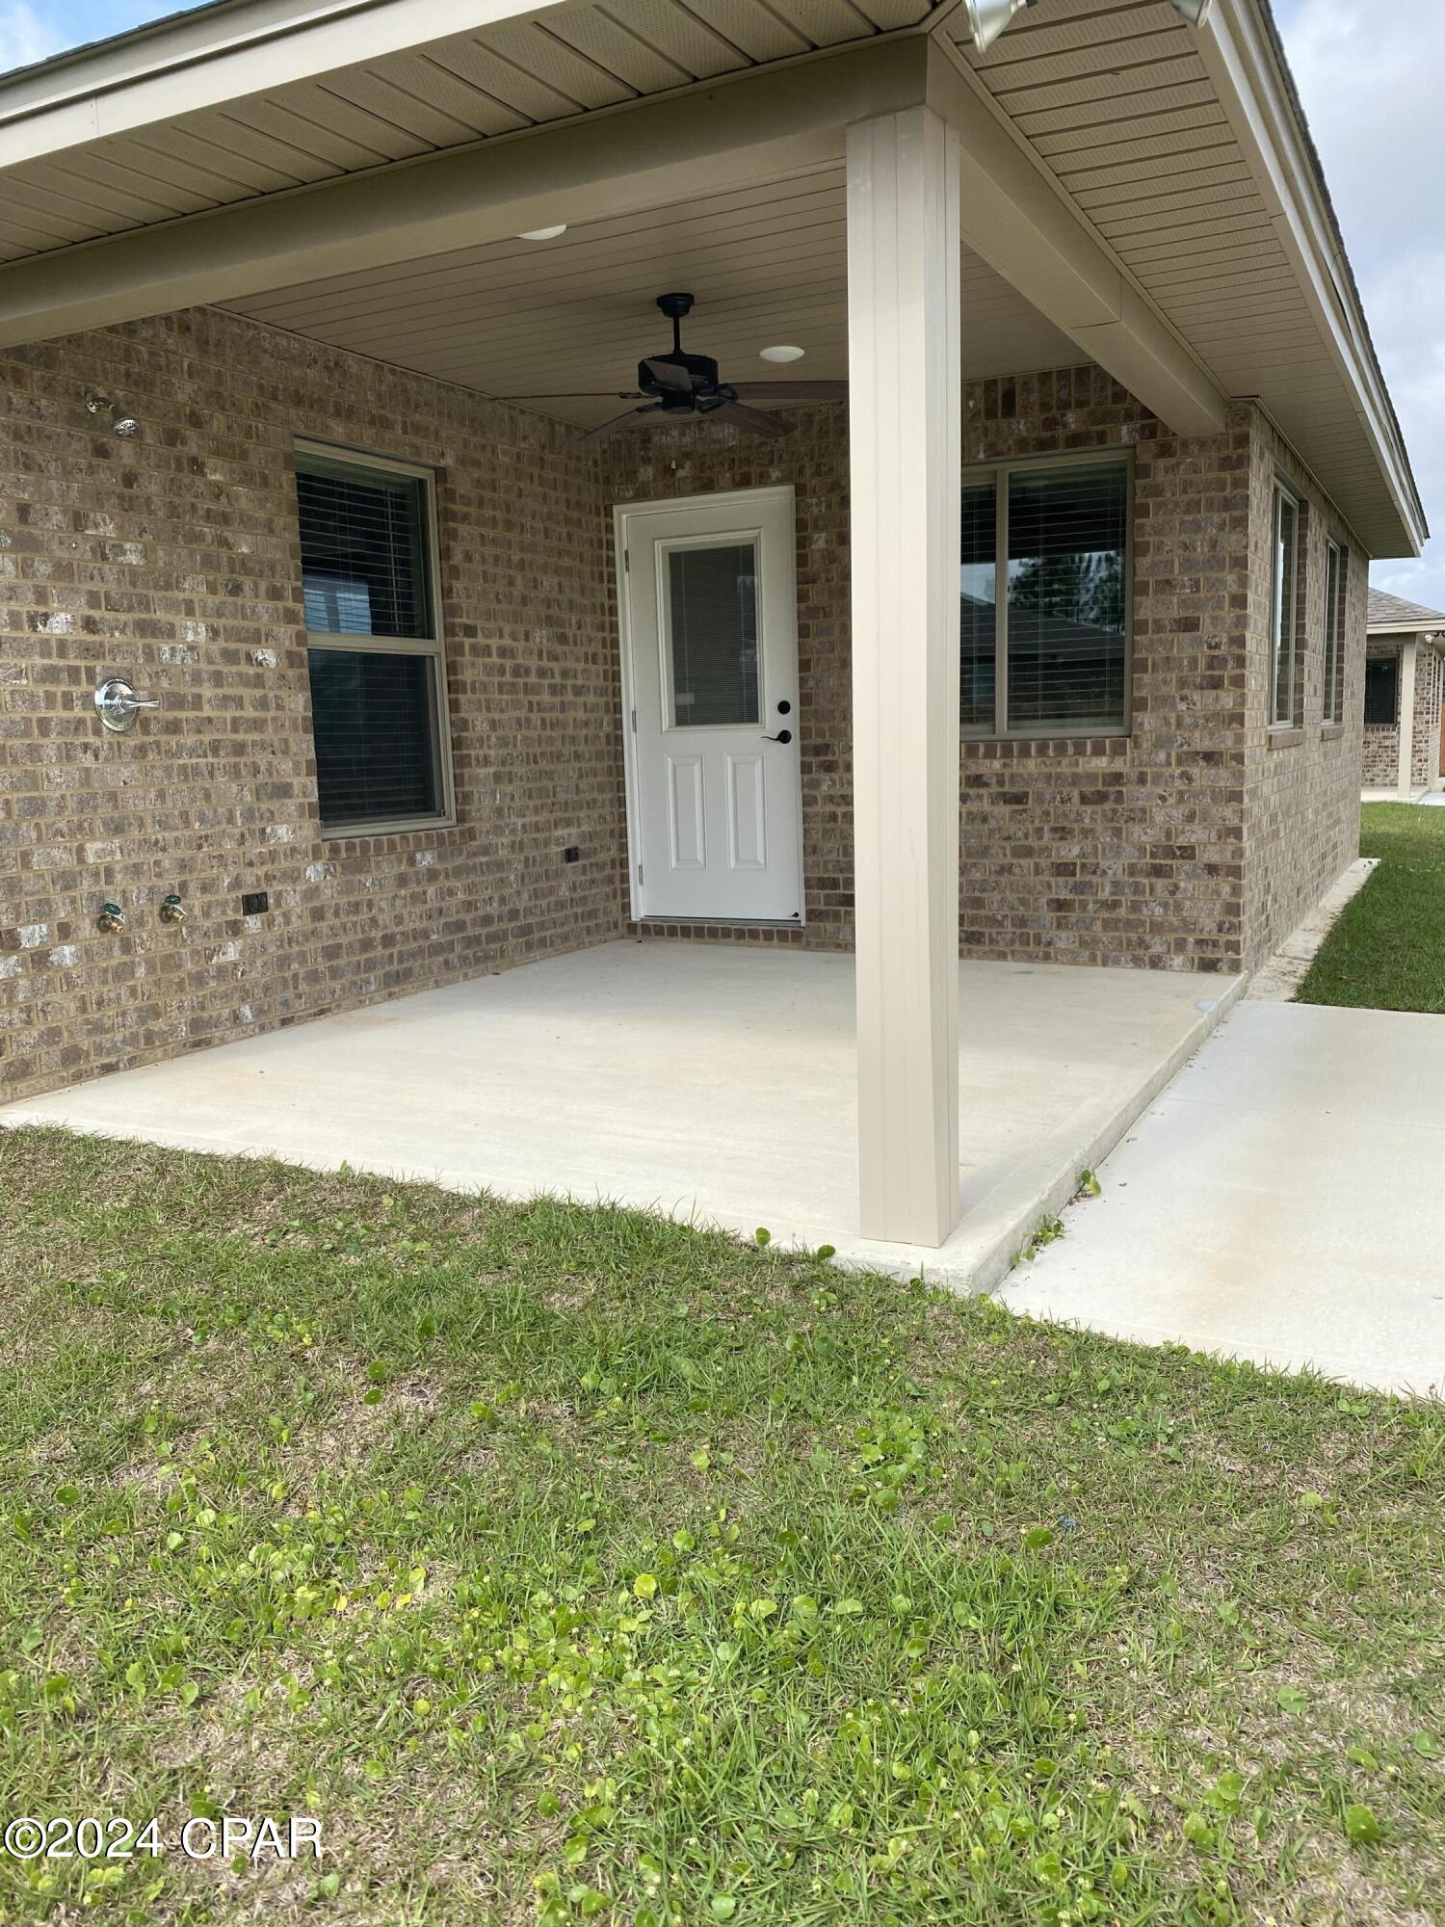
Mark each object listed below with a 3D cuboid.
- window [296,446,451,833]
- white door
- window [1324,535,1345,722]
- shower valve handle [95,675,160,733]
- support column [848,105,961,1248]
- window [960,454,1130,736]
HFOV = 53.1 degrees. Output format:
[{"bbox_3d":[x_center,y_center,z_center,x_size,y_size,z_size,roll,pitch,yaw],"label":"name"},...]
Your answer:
[{"bbox_3d":[-1.415,-1.288,5.881,0.100,1.510,0.900,3,10,27],"label":"window"},{"bbox_3d":[-0.056,-1.237,7.197,0.990,2.090,0.100,3,10,27],"label":"white door"},{"bbox_3d":[3.868,-2.128,9.322,0.100,1.190,1.380,3,10,27],"label":"window"},{"bbox_3d":[-1.927,-0.839,4.690,0.090,0.180,0.200,3,10,27],"label":"shower valve handle"},{"bbox_3d":[0.380,-0.510,2.918,0.165,2.190,0.165,3,10,27],"label":"support column"},{"bbox_3d":[1.228,-1.600,6.447,1.200,1.200,0.100,3,10,27],"label":"window"}]

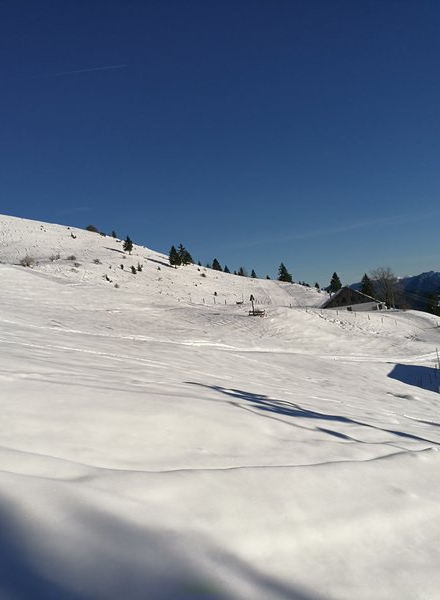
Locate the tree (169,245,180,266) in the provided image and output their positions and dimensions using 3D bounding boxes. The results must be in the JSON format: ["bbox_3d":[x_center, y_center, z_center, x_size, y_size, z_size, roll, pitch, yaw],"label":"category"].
[{"bbox_3d":[-12.540,-12.270,172.000,3.030,6.060,3.030,-7,-1,-4],"label":"tree"}]

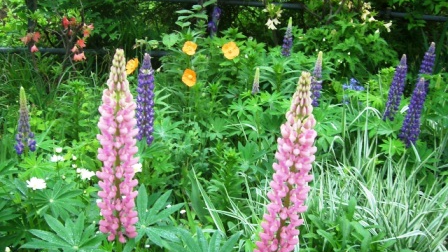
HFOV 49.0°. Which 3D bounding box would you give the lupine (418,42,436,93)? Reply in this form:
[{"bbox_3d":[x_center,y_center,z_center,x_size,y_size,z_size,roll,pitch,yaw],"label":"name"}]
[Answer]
[{"bbox_3d":[0.870,-0.243,2.100,0.058,0.221,0.058,12,14,22],"label":"lupine"}]

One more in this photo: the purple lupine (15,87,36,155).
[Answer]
[{"bbox_3d":[-0.624,-0.018,1.550,0.064,0.215,0.064,4,14,0],"label":"purple lupine"}]

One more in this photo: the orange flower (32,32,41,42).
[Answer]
[{"bbox_3d":[-0.953,-0.450,2.500,0.042,0.052,0.045,1,15,-6],"label":"orange flower"}]

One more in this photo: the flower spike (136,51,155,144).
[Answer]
[{"bbox_3d":[-0.264,-0.091,1.650,0.059,0.315,0.059,3,14,0],"label":"flower spike"}]

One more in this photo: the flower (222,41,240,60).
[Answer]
[{"bbox_3d":[0.029,-0.299,1.950,0.070,0.075,0.035,0,18,0],"label":"flower"}]

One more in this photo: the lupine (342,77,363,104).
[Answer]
[{"bbox_3d":[0.593,-0.158,2.250,0.100,0.120,0.090,5,16,14],"label":"lupine"}]

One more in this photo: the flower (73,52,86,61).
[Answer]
[{"bbox_3d":[-0.719,-0.346,2.450,0.068,0.042,0.045,-1,15,-11],"label":"flower"}]

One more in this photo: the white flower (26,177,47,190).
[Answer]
[{"bbox_3d":[-0.464,0.142,1.220,0.050,0.028,0.047,2,15,0],"label":"white flower"}]

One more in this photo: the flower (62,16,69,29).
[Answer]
[{"bbox_3d":[-0.805,-0.526,2.500,0.035,0.060,0.040,1,15,-6],"label":"flower"}]

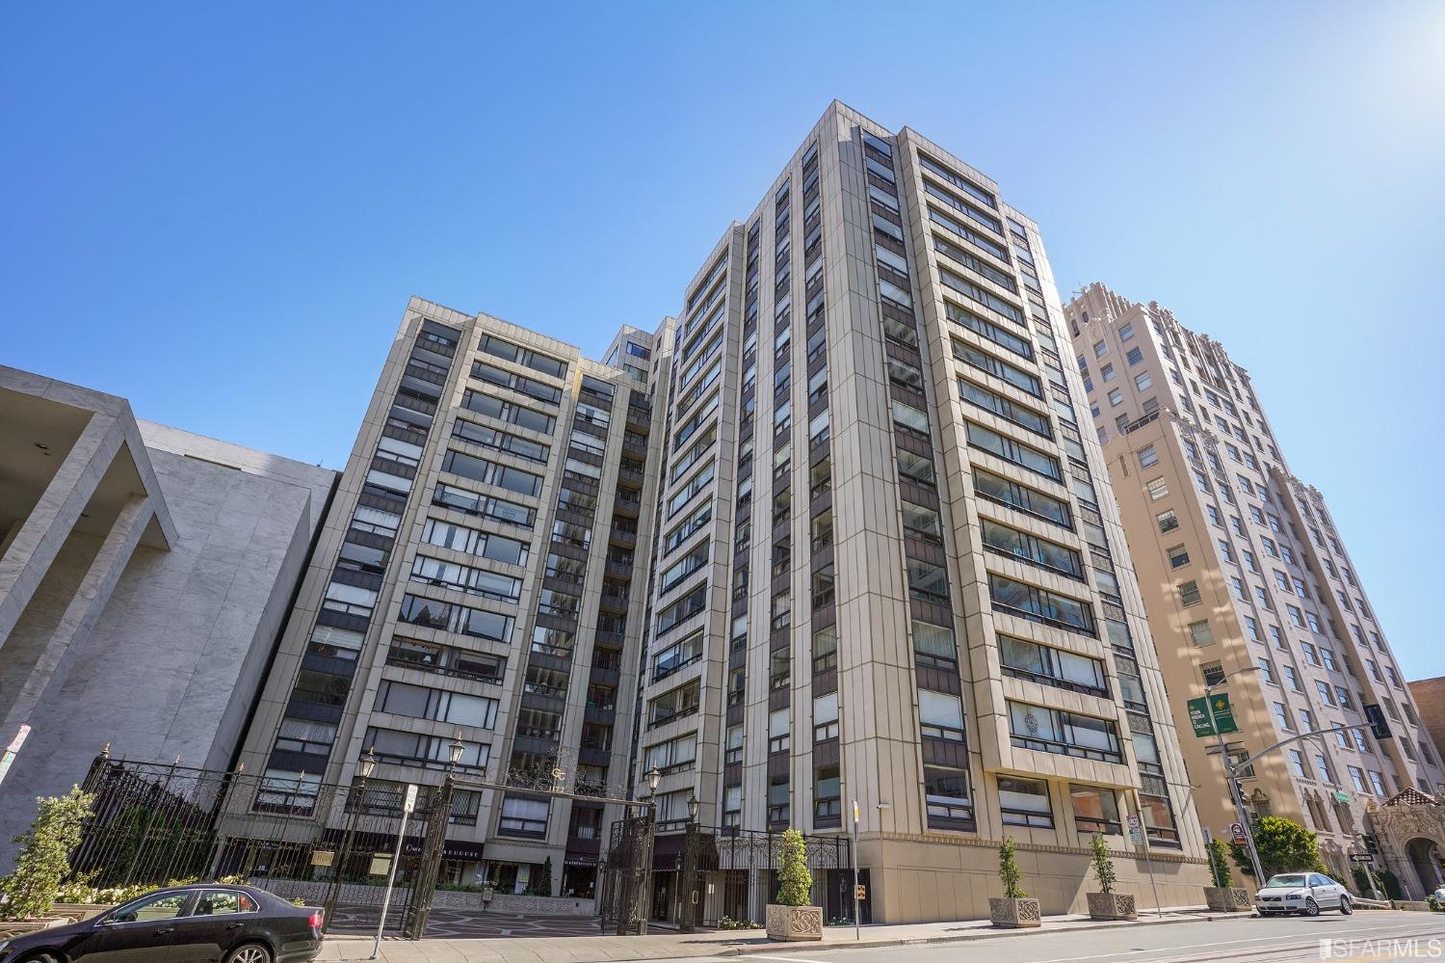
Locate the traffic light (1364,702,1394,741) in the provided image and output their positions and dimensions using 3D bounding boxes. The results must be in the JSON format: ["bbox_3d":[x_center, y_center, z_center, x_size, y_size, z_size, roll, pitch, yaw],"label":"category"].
[{"bbox_3d":[26.071,9.519,27.051,0.360,1.240,0.520,18,-33,-24],"label":"traffic light"}]

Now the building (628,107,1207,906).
[{"bbox_3d":[7.457,3.198,47.436,20.400,46.000,31.000,18,-33,-24],"label":"building"}]

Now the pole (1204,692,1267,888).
[{"bbox_3d":[22.969,13.843,30.435,0.300,8.850,0.300,18,-33,-24],"label":"pole"}]

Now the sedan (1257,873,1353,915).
[{"bbox_3d":[23.693,16.756,27.827,4.500,1.450,1.780,15,-32,-25],"label":"sedan"}]

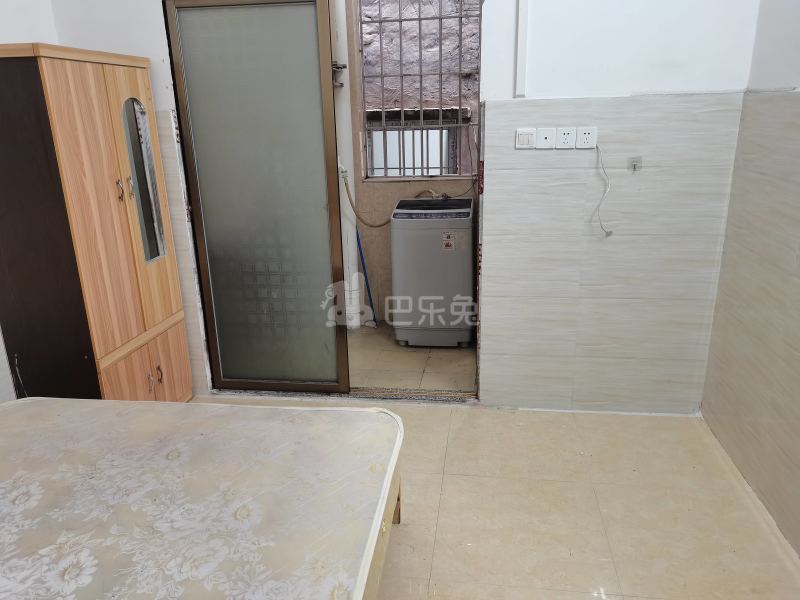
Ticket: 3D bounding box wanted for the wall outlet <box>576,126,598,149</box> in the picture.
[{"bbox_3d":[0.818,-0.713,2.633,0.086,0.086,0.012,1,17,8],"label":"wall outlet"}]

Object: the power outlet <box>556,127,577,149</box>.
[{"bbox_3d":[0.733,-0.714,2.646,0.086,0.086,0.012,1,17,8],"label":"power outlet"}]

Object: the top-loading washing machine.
[{"bbox_3d":[0.232,-0.195,4.018,0.500,0.895,0.510,0,18,6],"label":"top-loading washing machine"}]

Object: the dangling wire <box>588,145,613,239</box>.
[{"bbox_3d":[0.909,-0.483,2.679,0.108,0.409,0.030,1,17,8],"label":"dangling wire"}]

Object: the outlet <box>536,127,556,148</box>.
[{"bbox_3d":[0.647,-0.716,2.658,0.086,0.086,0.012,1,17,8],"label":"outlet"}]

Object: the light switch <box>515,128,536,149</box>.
[{"bbox_3d":[0.561,-0.717,2.670,0.086,0.086,0.012,1,17,8],"label":"light switch"}]

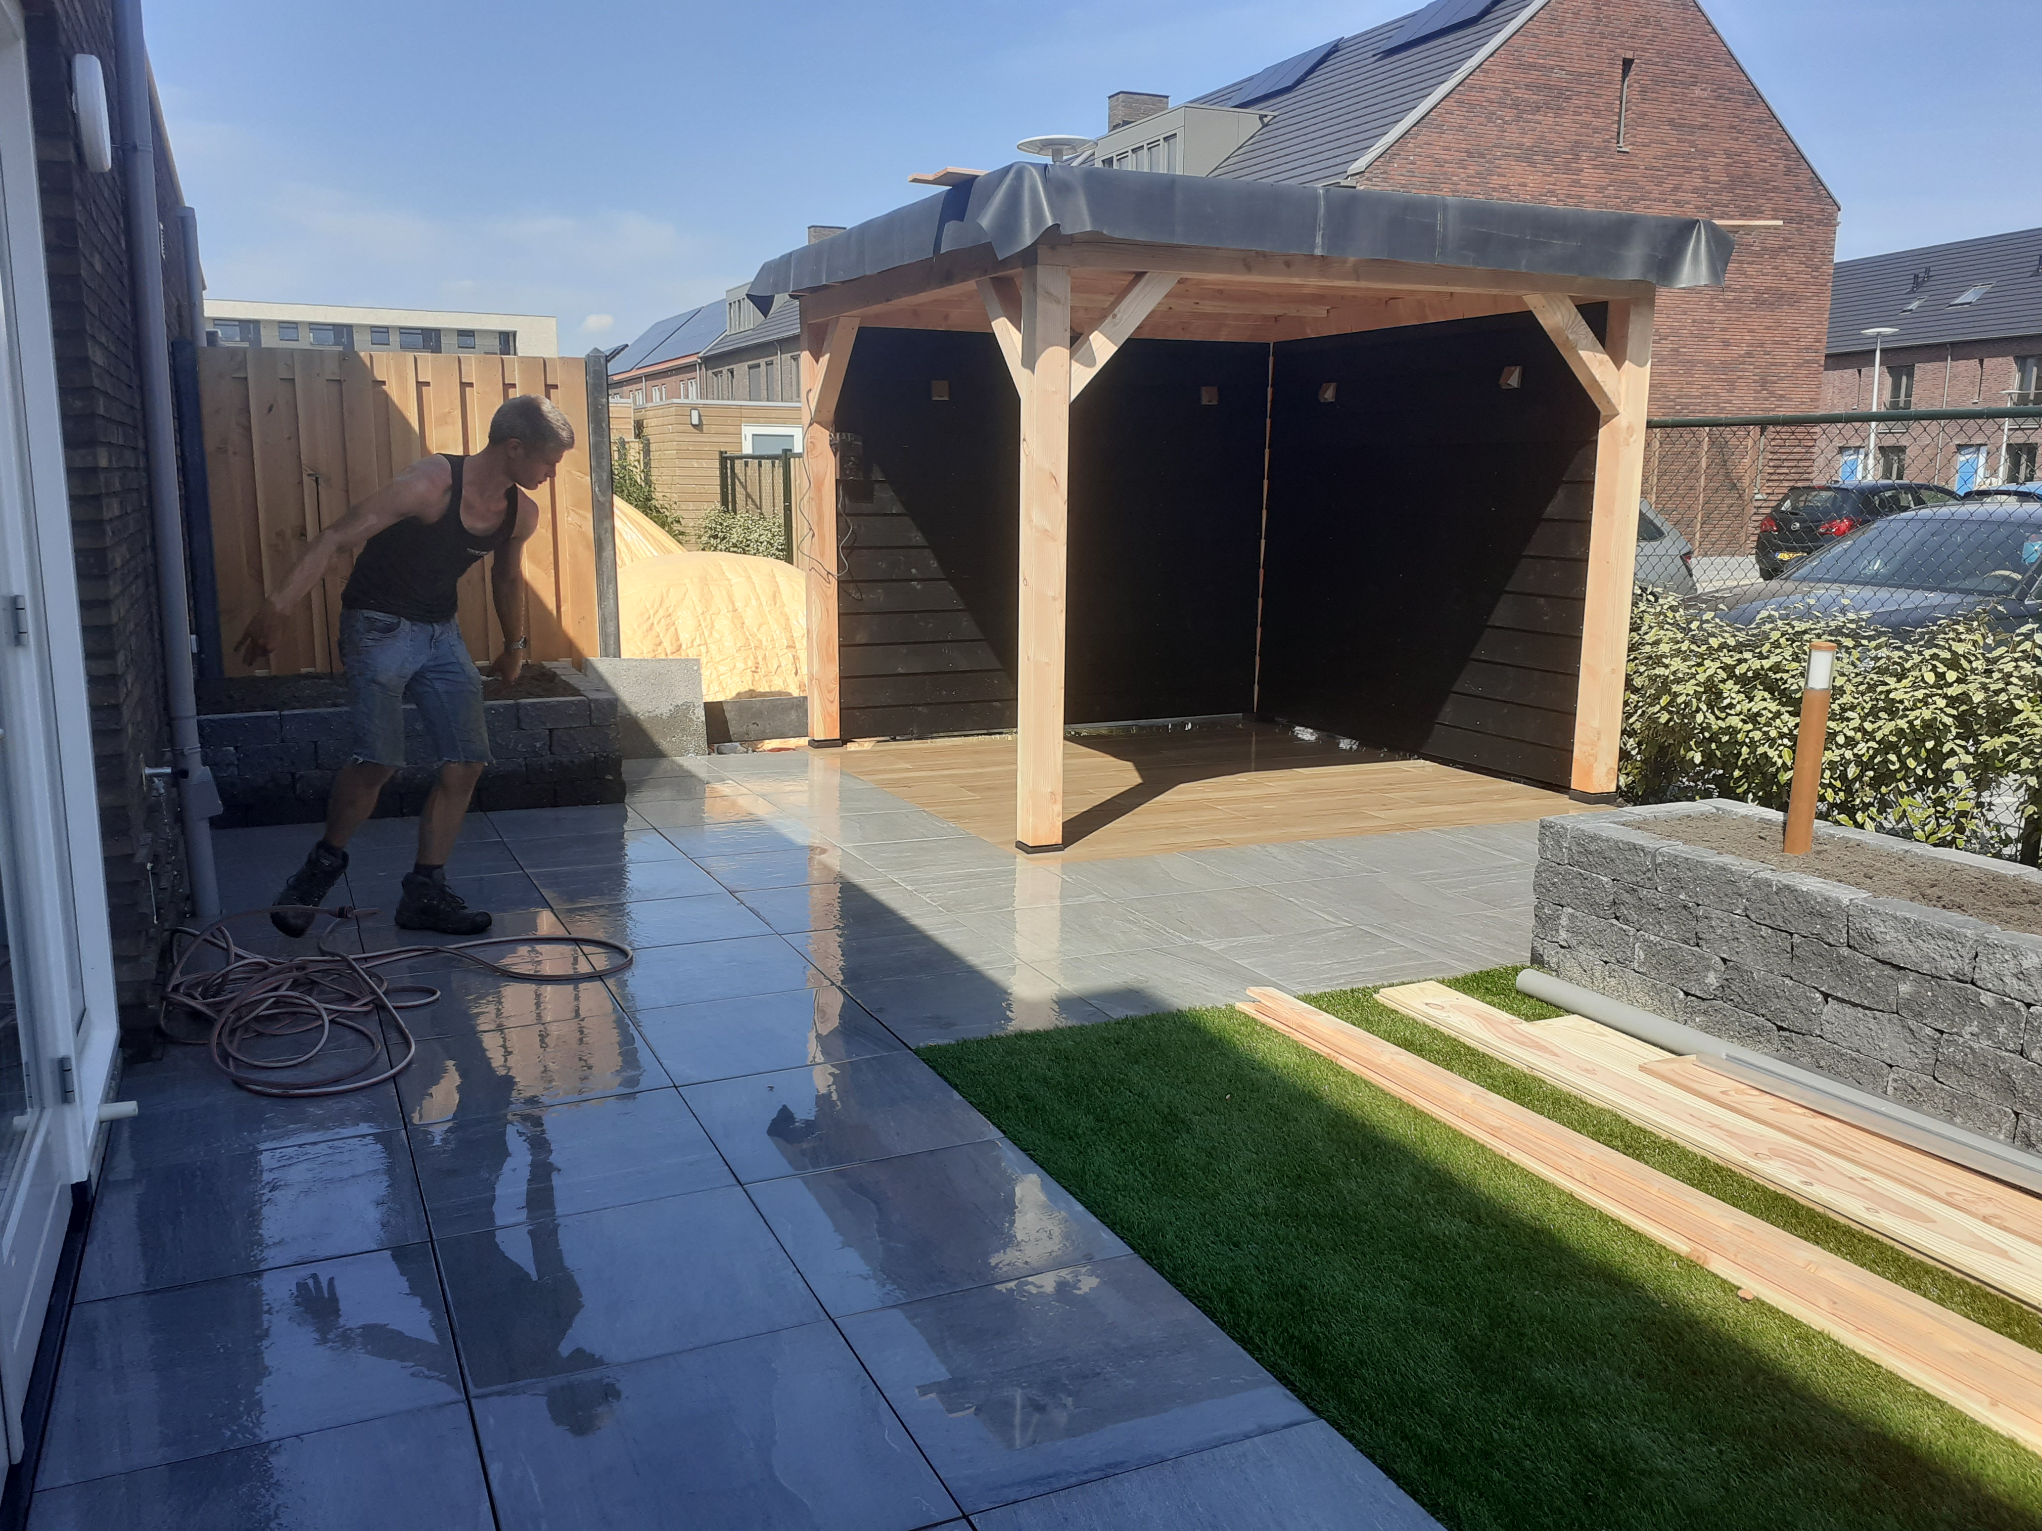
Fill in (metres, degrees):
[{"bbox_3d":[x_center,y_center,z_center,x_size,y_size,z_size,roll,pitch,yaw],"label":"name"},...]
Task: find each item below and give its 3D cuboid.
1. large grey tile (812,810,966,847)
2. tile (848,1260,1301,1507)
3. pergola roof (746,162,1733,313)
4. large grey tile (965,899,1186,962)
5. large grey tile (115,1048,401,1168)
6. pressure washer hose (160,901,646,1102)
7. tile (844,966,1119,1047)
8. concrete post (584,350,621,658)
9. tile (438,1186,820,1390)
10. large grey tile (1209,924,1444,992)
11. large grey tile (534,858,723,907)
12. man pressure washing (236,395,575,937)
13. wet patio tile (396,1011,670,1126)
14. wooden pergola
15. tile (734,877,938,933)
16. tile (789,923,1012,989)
[{"bbox_3d":[-0.615,0.272,6.905,0.600,0.030,0.600,-4,11,-25],"label":"large grey tile"},{"bbox_3d":[0.073,1.006,2.631,0.600,0.030,0.600,-4,11,-25],"label":"tile"},{"bbox_3d":[0.831,-2.421,7.905,3.450,0.275,3.420,-4,11,-25],"label":"pergola roof"},{"bbox_3d":[0.148,0.553,5.289,0.600,0.030,0.600,-4,11,-25],"label":"large grey tile"},{"bbox_3d":[-1.784,0.803,3.744,0.600,0.030,0.600,-4,11,-25],"label":"large grey tile"},{"bbox_3d":[-1.760,0.593,4.590,1.300,0.110,1.600,-4,11,-25],"label":"pressure washer hose"},{"bbox_3d":[-0.136,0.693,4.527,0.600,0.030,0.600,-4,11,-25],"label":"tile"},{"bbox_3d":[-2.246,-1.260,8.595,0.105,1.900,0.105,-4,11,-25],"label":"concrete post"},{"bbox_3d":[-0.730,0.955,2.926,0.598,0.030,0.598,-4,11,-24],"label":"tile"},{"bbox_3d":[0.974,0.621,5.029,0.600,0.030,0.600,-4,11,-25],"label":"large grey tile"},{"bbox_3d":[-1.447,0.445,5.866,0.598,0.030,0.598,-4,11,-24],"label":"large grey tile"},{"bbox_3d":[-1.982,-0.317,5.139,0.700,1.700,0.750,8,12,35],"label":"man pressure washing"},{"bbox_3d":[-1.236,0.767,4.002,0.598,0.030,0.598,-4,11,-24],"label":"wet patio tile"},{"bbox_3d":[0.822,-1.262,8.196,3.390,2.580,3.340,-4,11,-25],"label":"wooden pergola"},{"bbox_3d":[-0.638,0.502,5.589,0.600,0.030,0.600,-4,11,-25],"label":"tile"},{"bbox_3d":[-0.395,0.593,5.039,0.598,0.030,0.598,-4,11,-24],"label":"tile"}]

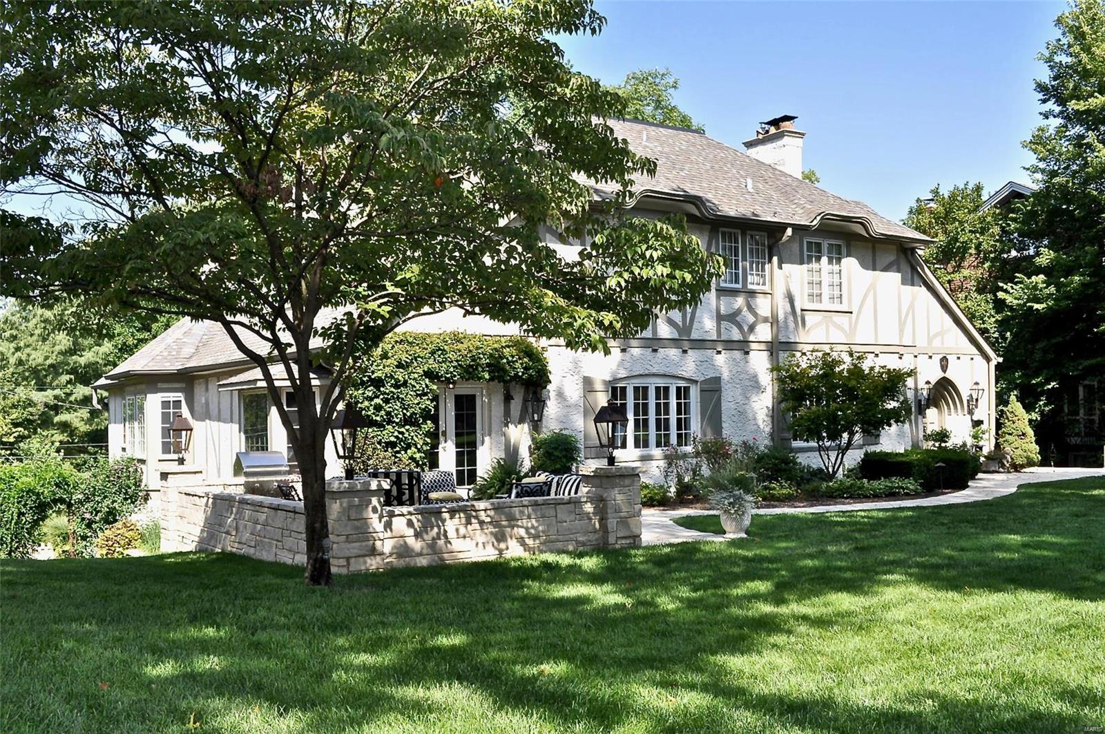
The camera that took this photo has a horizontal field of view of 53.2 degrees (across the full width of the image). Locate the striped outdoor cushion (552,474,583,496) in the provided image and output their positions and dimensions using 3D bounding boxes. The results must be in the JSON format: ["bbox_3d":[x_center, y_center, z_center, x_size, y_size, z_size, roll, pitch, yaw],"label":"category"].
[{"bbox_3d":[0.181,1.539,14.000,0.180,0.420,0.460,18,-12,-31],"label":"striped outdoor cushion"}]

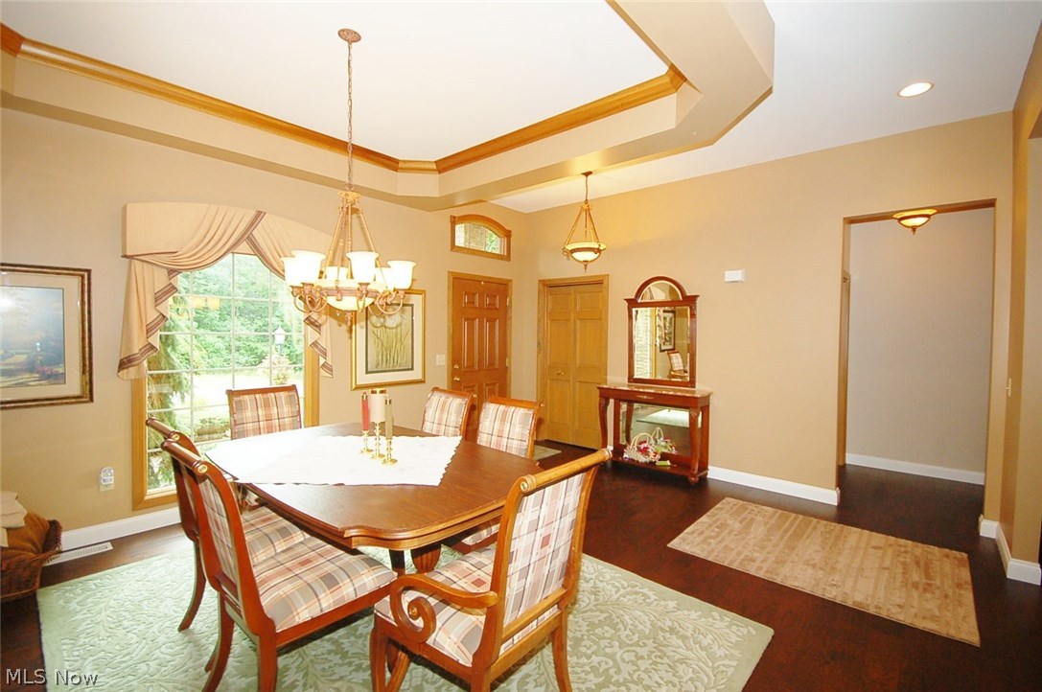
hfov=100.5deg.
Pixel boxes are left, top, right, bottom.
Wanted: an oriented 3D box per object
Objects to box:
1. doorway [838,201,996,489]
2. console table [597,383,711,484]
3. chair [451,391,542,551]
[{"bbox_3d":[3.093,0.155,3.462,0.870,2.440,0.140,2,2,39],"label":"doorway"},{"bbox_3d":[1.368,0.891,4.583,1.110,0.866,0.330,2,2,39],"label":"console table"},{"bbox_3d":[-0.248,0.838,2.402,0.500,1.030,0.630,2,2,44],"label":"chair"}]

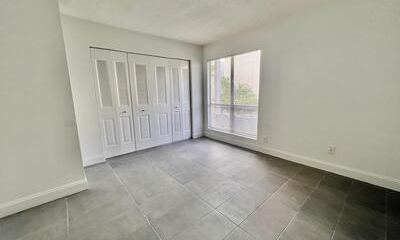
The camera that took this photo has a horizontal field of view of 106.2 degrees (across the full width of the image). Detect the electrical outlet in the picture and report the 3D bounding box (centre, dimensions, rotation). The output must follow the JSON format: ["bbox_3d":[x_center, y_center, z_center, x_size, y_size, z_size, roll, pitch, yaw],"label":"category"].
[{"bbox_3d":[1.974,0.459,2.243,0.018,0.115,0.080,-10,13,-41],"label":"electrical outlet"}]

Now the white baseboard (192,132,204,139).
[{"bbox_3d":[-0.046,0.452,4.194,0.444,0.140,0.020,-9,13,-38],"label":"white baseboard"}]

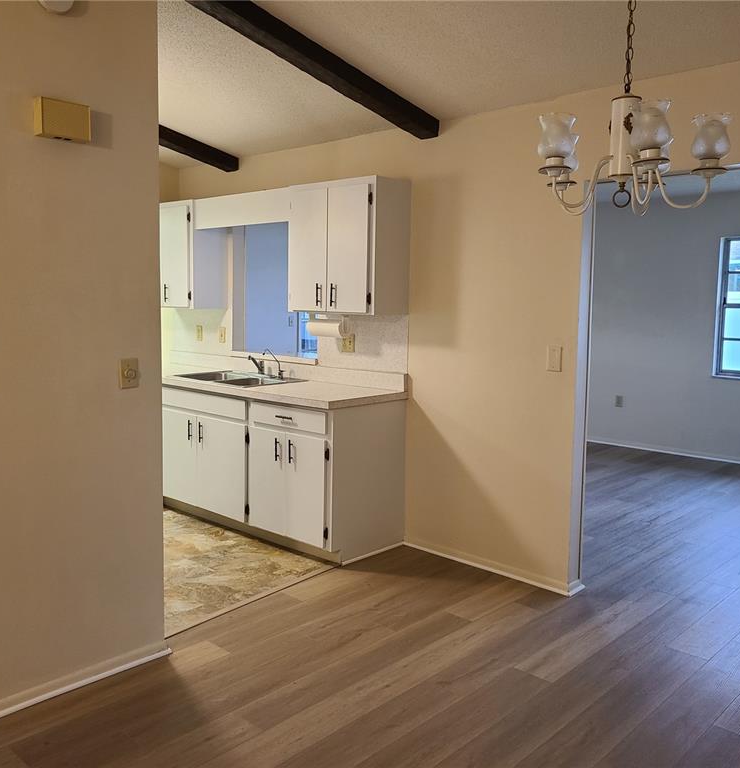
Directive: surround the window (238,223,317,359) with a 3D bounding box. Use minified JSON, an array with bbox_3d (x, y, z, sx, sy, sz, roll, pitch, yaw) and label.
[{"bbox_3d":[-0.633,-0.674,5.384,0.960,0.950,0.120,7,9,44],"label":"window"}]

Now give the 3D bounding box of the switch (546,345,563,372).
[{"bbox_3d":[0.915,-0.122,3.822,0.075,0.117,0.010,7,9,44],"label":"switch"}]

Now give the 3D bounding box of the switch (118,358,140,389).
[{"bbox_3d":[-0.909,-0.038,2.920,0.016,0.114,0.073,7,9,44],"label":"switch"}]

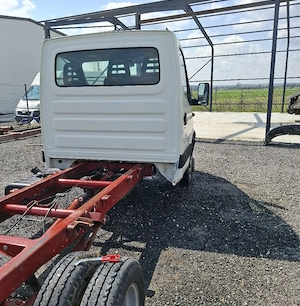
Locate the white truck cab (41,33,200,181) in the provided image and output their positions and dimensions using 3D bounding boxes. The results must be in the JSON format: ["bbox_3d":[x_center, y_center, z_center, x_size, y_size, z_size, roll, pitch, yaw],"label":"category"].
[{"bbox_3d":[-0.290,-0.749,4.410,2.000,2.000,2.150,2,15,14],"label":"white truck cab"}]

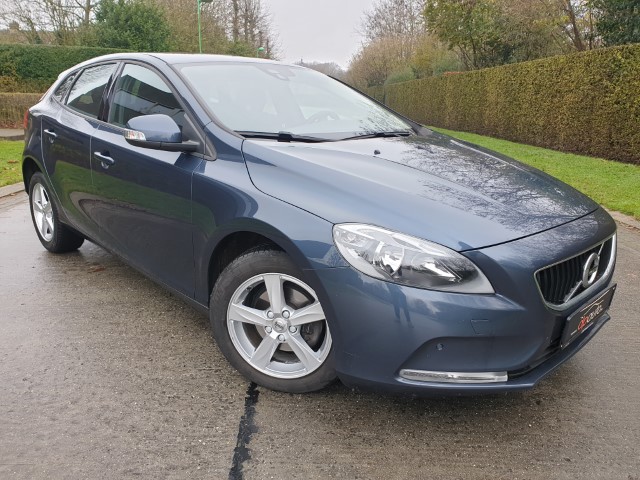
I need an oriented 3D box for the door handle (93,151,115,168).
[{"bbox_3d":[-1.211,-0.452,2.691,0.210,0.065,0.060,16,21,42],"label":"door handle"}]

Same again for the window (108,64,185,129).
[{"bbox_3d":[-0.919,-0.756,2.602,1.030,0.440,0.070,16,-2,42],"label":"window"}]

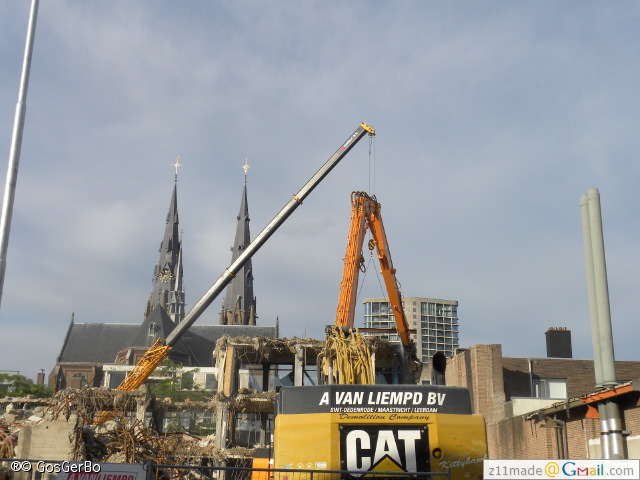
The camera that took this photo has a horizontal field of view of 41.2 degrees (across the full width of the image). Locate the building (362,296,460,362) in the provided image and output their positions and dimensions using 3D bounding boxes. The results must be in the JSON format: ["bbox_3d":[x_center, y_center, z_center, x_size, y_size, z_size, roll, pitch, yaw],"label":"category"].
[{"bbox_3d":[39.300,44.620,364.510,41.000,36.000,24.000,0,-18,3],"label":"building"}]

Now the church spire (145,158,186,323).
[{"bbox_3d":[-28.380,0.690,163.350,7.600,36.000,7.600,1,-18,0],"label":"church spire"}]

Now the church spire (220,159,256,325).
[{"bbox_3d":[-15.000,0.590,165.430,7.000,36.000,7.000,1,-18,0],"label":"church spire"}]

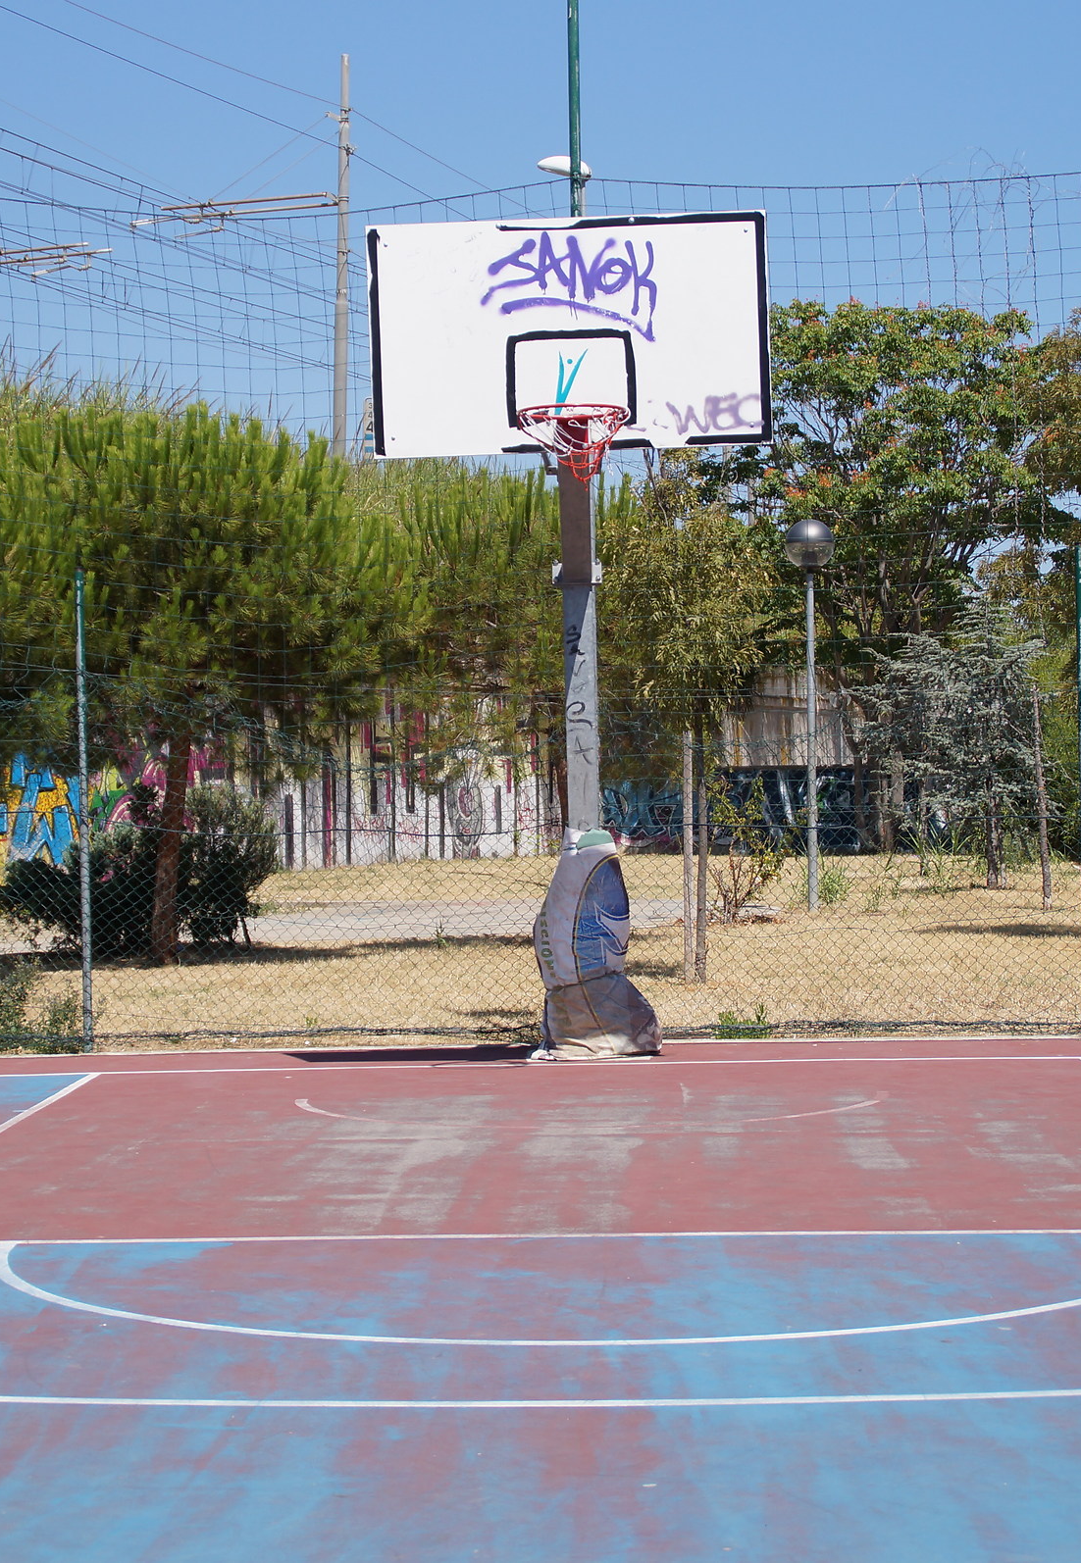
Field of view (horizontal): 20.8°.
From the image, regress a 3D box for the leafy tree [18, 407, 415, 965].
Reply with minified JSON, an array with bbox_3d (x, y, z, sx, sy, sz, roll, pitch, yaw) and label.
[{"bbox_3d":[-2.614,-0.776,23.800,3.200,4.461,3.100,-1,0,1],"label":"leafy tree"}]

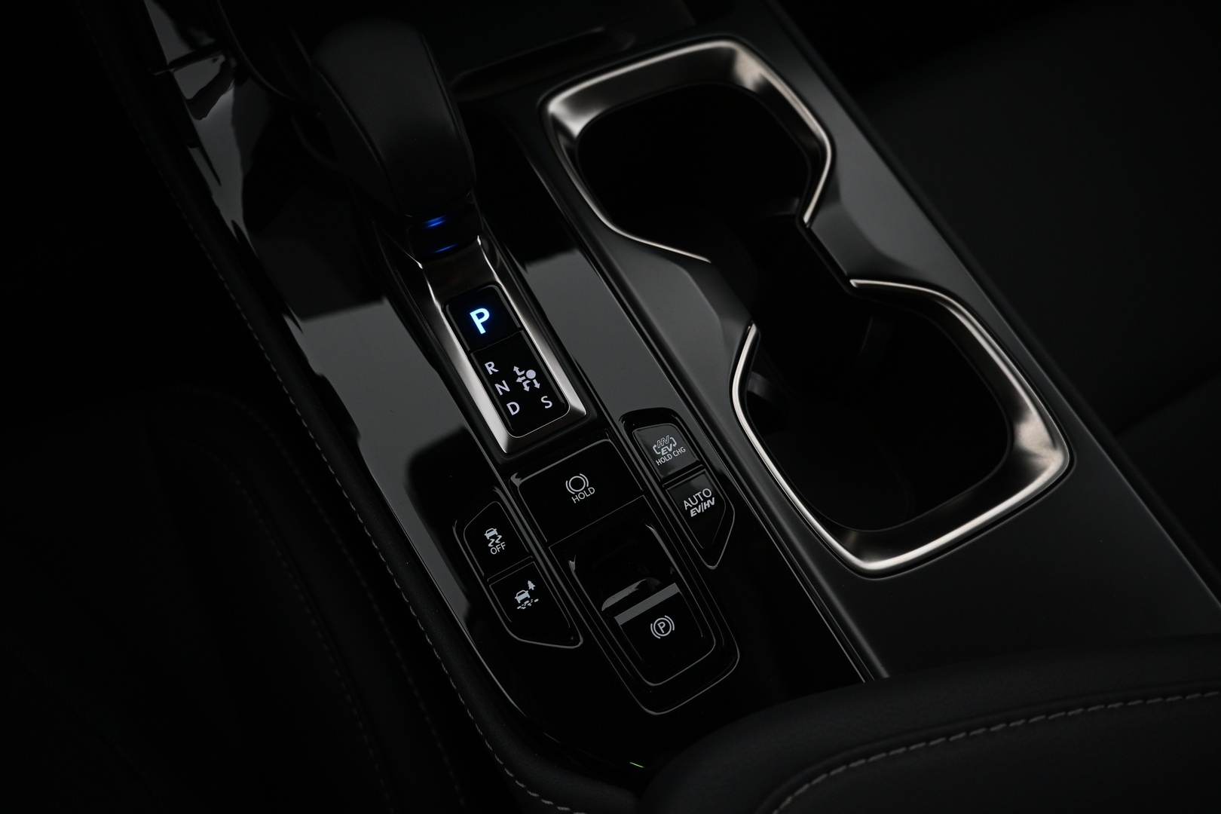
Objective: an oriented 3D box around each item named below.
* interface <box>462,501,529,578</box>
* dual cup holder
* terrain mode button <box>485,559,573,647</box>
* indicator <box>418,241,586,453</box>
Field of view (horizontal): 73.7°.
[{"bbox_3d":[-0.040,0.046,0.277,0.017,0.006,0.022,-26,74,-18],"label":"interface"},{"bbox_3d":[0.068,-0.038,0.367,0.103,0.082,0.232,-26,74,-18],"label":"dual cup holder"},{"bbox_3d":[-0.026,0.068,0.269,0.017,0.006,0.029,-26,74,-18],"label":"terrain mode button"},{"bbox_3d":[-0.044,-0.022,0.304,0.032,0.012,0.083,-26,74,-18],"label":"indicator"}]

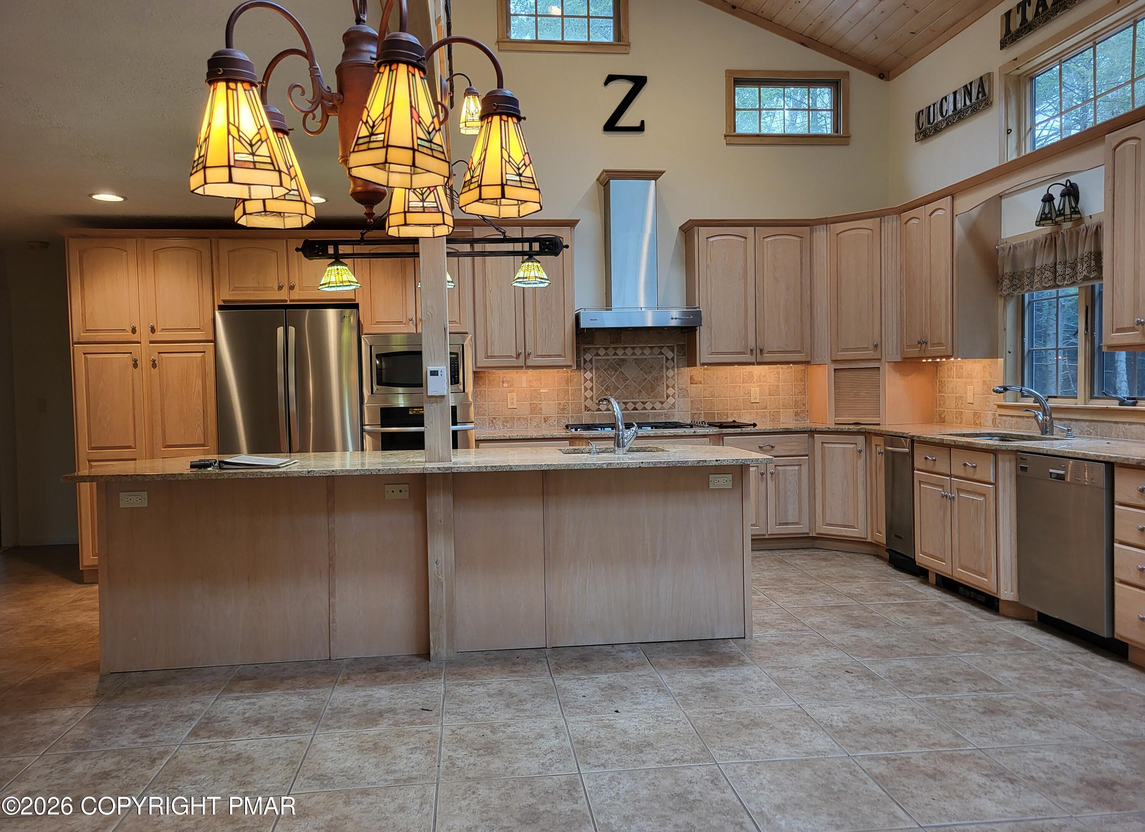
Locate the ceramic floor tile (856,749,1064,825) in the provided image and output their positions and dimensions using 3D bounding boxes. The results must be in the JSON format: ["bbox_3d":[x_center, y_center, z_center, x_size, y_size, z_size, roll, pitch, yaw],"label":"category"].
[{"bbox_3d":[1.181,1.145,2.666,0.453,0.010,0.453,-1,2,-7],"label":"ceramic floor tile"}]

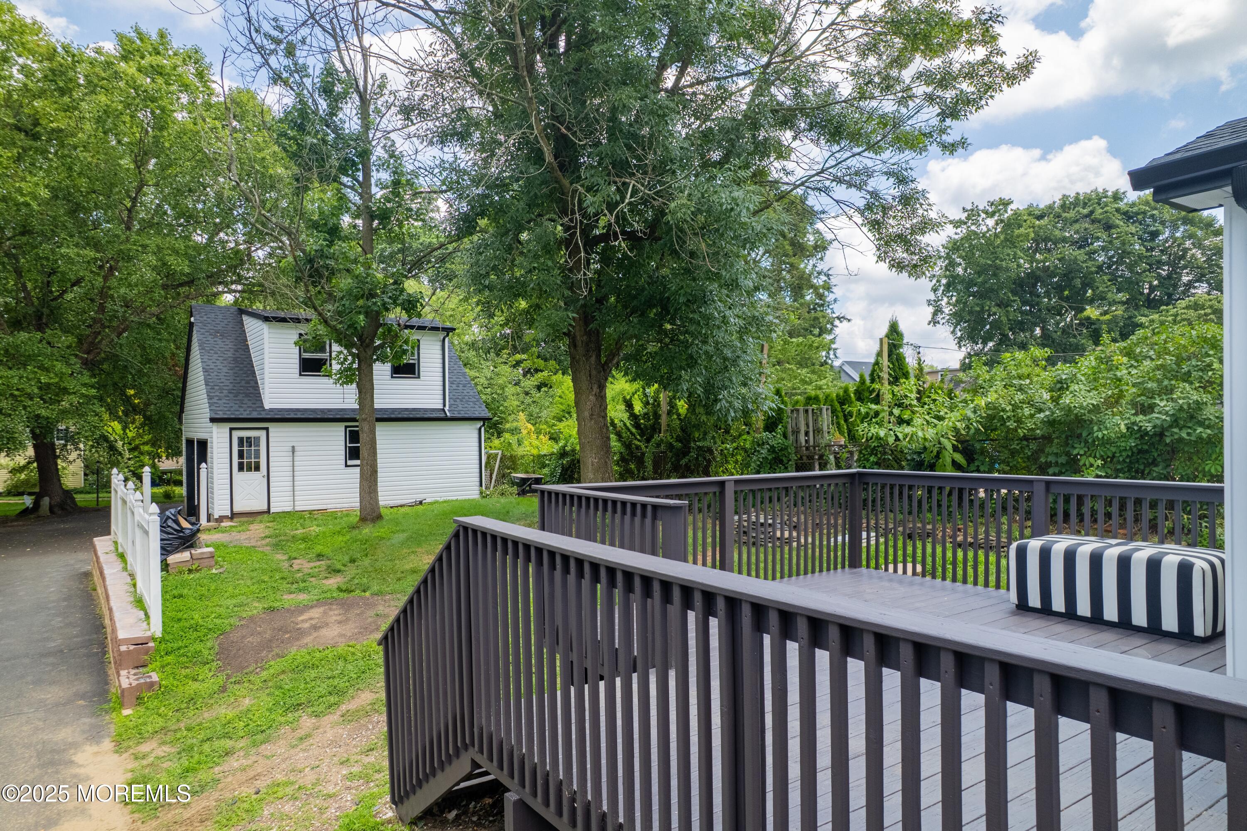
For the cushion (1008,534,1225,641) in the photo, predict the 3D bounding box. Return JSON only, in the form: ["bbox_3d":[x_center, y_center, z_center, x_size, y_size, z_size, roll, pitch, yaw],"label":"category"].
[{"bbox_3d":[3.359,1.146,5.176,0.590,0.485,1.169,0,-1,-34],"label":"cushion"}]

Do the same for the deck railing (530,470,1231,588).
[{"bbox_3d":[1.699,0.943,5.049,3.420,0.930,3.150,0,-1,-34],"label":"deck railing"}]

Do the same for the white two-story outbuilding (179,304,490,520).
[{"bbox_3d":[-9.565,-0.316,24.455,7.460,5.930,8.500,0,-1,-34],"label":"white two-story outbuilding"}]

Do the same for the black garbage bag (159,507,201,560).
[{"bbox_3d":[-7.052,1.881,12.000,0.720,0.820,0.660,0,-1,-34],"label":"black garbage bag"}]

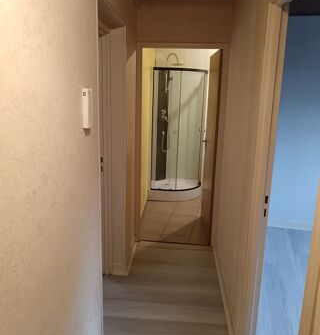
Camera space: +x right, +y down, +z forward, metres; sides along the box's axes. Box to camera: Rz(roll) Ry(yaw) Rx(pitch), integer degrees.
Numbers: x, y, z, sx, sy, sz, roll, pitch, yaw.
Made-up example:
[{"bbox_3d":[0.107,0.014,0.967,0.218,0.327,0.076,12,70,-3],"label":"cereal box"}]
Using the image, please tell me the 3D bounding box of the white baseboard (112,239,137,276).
[{"bbox_3d":[-0.332,0.853,3.307,0.144,0.099,0.666,2,12,4],"label":"white baseboard"}]

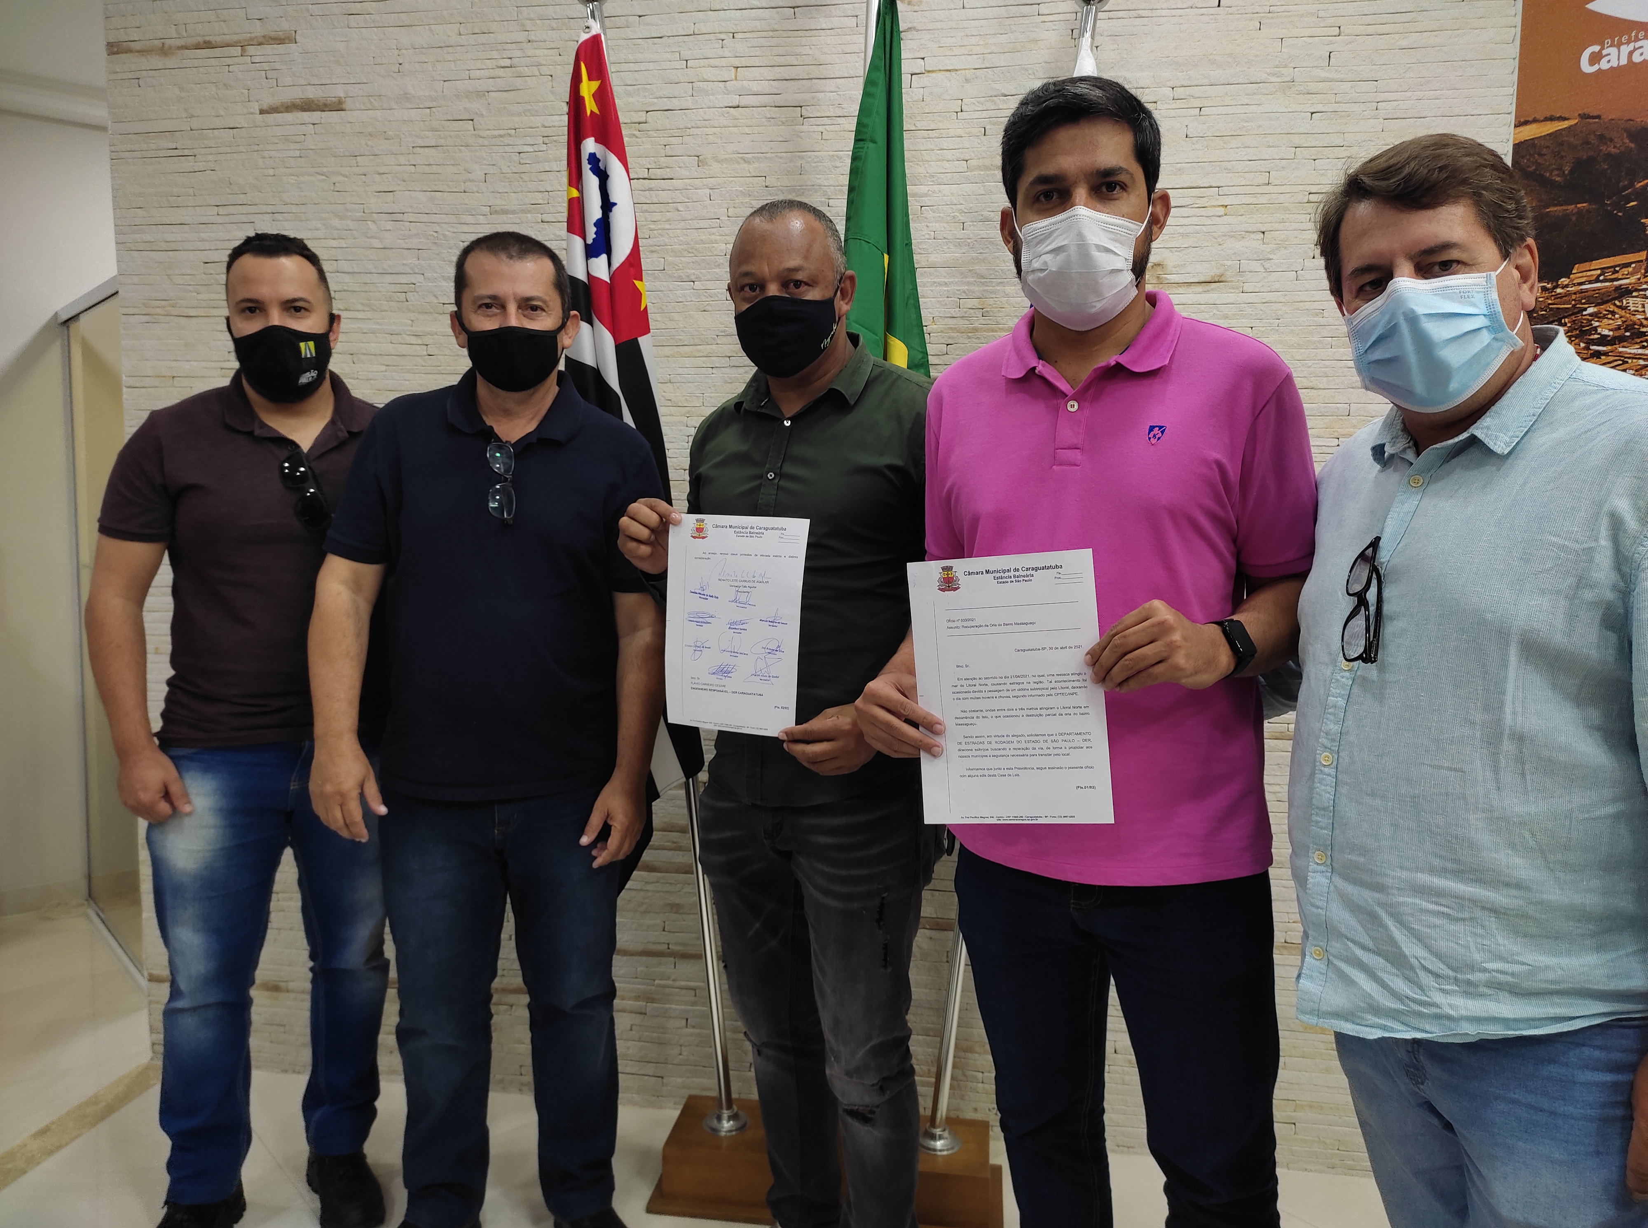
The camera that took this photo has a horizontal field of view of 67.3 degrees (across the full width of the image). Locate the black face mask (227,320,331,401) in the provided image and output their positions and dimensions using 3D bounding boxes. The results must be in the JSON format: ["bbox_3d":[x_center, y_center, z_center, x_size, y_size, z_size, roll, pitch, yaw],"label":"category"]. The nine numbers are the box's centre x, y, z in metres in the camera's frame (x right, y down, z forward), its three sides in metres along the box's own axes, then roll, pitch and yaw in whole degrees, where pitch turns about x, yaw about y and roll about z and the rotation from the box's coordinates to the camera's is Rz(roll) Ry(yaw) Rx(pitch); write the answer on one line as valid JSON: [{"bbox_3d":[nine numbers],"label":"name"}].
[{"bbox_3d":[-0.863,-0.401,1.970,0.150,0.125,0.120,-1,6,-17],"label":"black face mask"}]

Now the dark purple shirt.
[{"bbox_3d":[-0.957,-0.096,2.080,0.500,0.640,0.290,-2,6,-26],"label":"dark purple shirt"}]

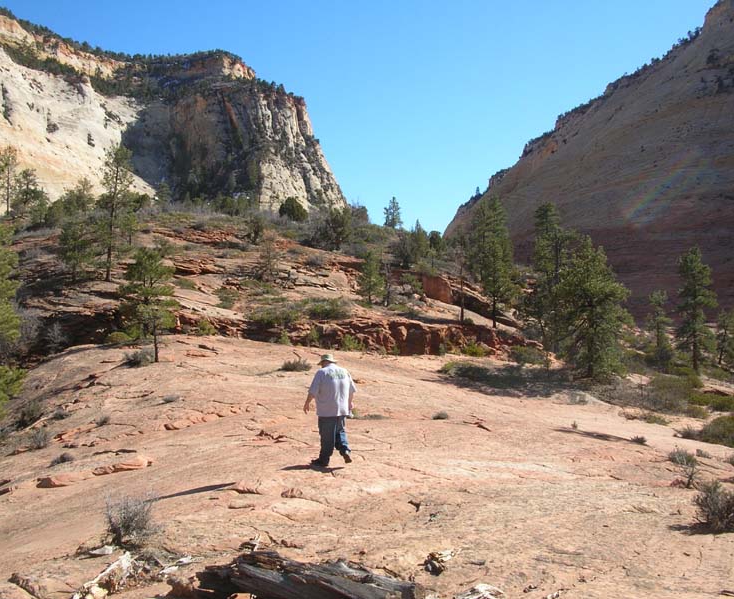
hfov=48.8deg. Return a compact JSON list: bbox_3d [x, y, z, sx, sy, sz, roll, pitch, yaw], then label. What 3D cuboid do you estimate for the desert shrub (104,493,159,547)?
[{"bbox_3d":[-2.127,1.987,7.300,0.491,0.478,0.480,0,-3,0],"label":"desert shrub"}]

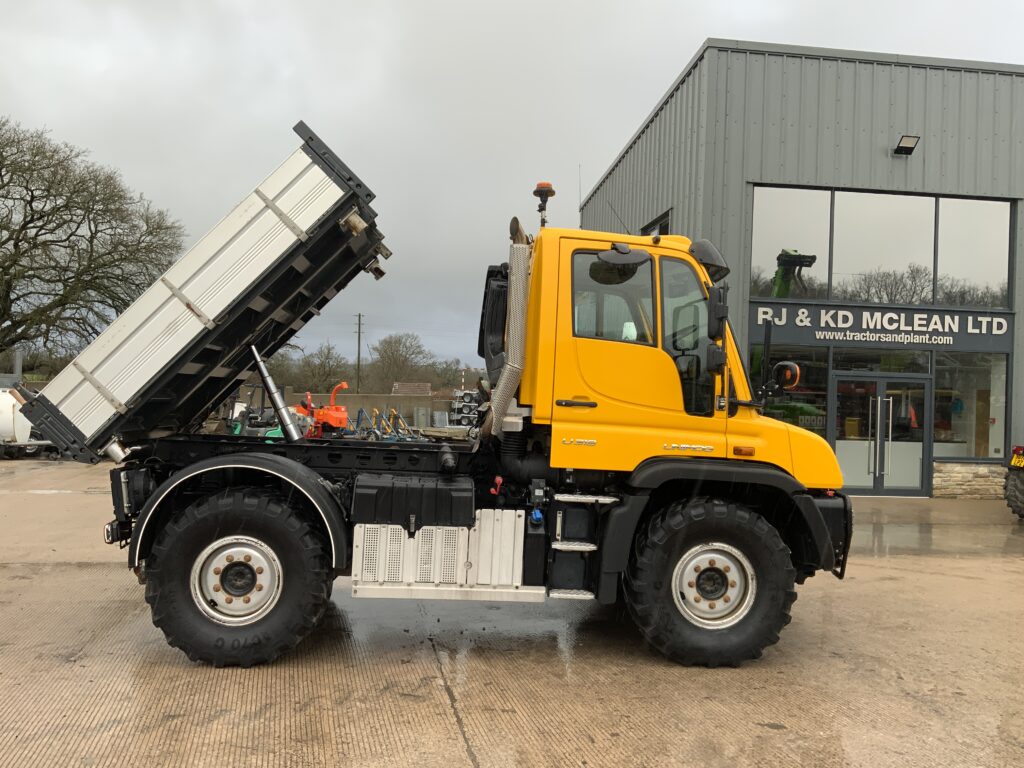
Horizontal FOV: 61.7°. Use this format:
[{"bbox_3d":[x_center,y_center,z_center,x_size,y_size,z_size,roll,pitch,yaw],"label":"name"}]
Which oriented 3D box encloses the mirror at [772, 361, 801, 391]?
[{"bbox_3d":[1.766,-0.055,5.520,0.180,0.190,0.090,2,0,-25],"label":"mirror"}]

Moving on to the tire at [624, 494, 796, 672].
[{"bbox_3d":[1.293,1.313,5.727,1.075,1.075,0.390,2,0,-7],"label":"tire"}]

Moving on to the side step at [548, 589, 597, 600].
[{"bbox_3d":[0.391,1.362,5.550,0.290,0.035,0.150,2,0,-7],"label":"side step"}]

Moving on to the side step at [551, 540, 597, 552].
[{"bbox_3d":[0.403,1.057,5.580,0.290,0.035,0.150,2,0,-7],"label":"side step"}]

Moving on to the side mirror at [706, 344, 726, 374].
[{"bbox_3d":[1.285,-0.154,5.390,0.115,0.185,0.195,2,0,12],"label":"side mirror"}]

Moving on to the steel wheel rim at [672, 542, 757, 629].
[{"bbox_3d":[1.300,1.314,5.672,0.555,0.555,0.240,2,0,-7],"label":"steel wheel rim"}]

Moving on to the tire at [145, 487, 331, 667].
[{"bbox_3d":[-1.682,1.189,5.363,1.075,1.075,0.390,2,0,-7],"label":"tire"}]

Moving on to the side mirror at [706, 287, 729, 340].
[{"bbox_3d":[1.288,-0.449,5.390,0.115,0.345,0.205,2,0,12],"label":"side mirror"}]

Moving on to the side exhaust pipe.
[{"bbox_3d":[-0.029,-0.357,5.620,0.300,1.470,0.180,2,0,-7],"label":"side exhaust pipe"}]

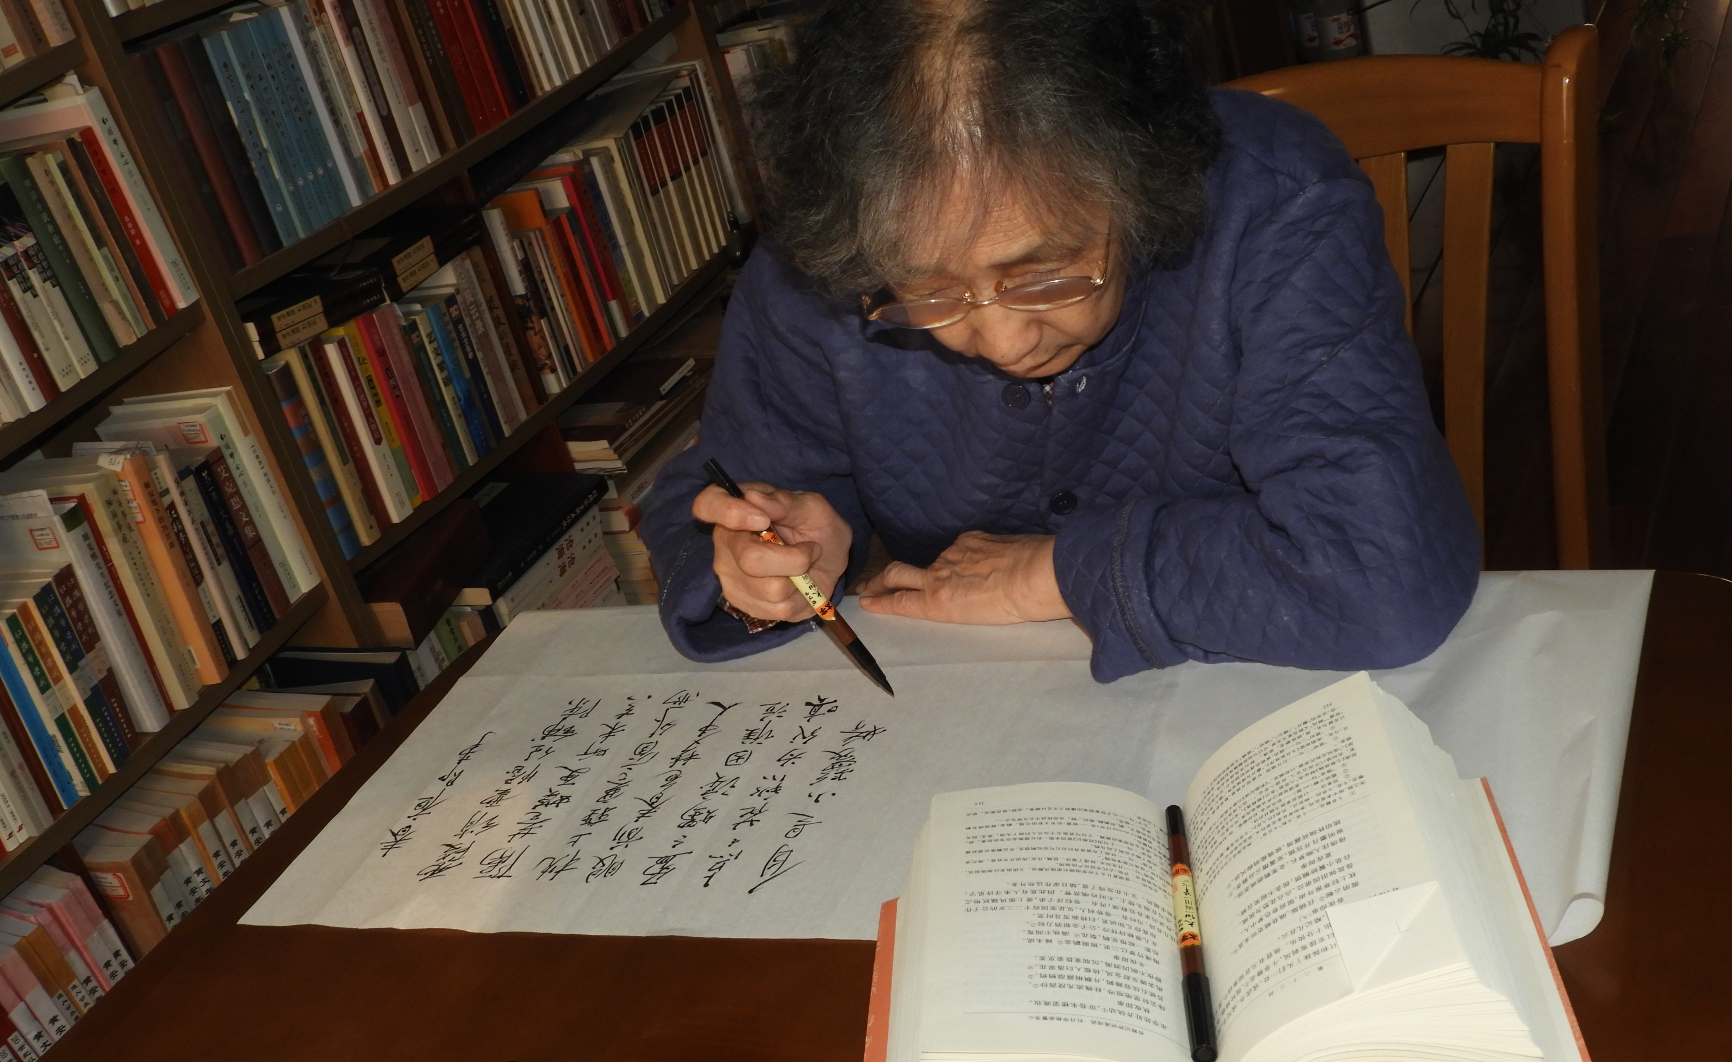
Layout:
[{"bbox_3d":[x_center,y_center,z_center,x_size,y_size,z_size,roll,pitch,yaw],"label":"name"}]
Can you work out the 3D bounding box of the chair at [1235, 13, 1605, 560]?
[{"bbox_3d":[0.313,0.216,1.417,0.460,0.950,0.530,-3,27,29],"label":"chair"}]

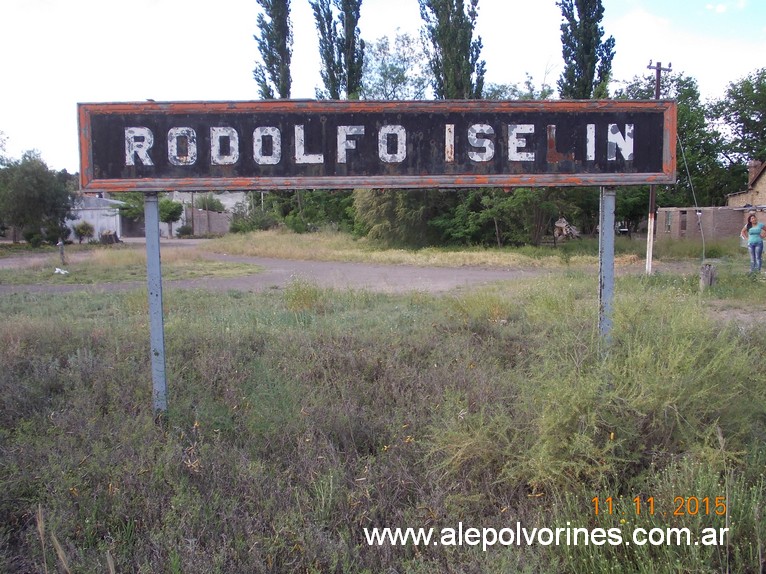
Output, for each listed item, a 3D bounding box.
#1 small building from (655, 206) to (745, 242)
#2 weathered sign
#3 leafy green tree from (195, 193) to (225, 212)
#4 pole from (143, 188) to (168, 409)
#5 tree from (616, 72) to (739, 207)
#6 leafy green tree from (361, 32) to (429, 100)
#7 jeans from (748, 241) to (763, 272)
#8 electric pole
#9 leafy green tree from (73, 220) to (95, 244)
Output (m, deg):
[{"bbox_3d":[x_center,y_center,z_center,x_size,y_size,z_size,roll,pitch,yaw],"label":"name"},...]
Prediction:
[{"bbox_3d":[16.772,-3.131,44.448,2.900,2.200,4.000,4,6,42],"label":"small building"},{"bbox_3d":[-0.044,-1.135,6.720,4.740,0.700,0.110,-1,5,-2],"label":"weathered sign"},{"bbox_3d":[-16.512,-6.995,80.000,2.900,4.200,2.800,-1,5,0],"label":"leafy green tree"},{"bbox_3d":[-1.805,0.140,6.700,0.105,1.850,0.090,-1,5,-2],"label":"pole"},{"bbox_3d":[17.517,-7.643,50.000,6.800,10.000,6.500,-1,5,0],"label":"tree"},{"bbox_3d":[0.848,-11.100,62.000,6.200,14.300,6.200,-1,5,0],"label":"leafy green tree"},{"bbox_3d":[10.502,-0.860,23.700,0.400,0.880,0.260,1,5,17],"label":"jeans"},{"bbox_3d":[7.665,-3.341,23.600,0.660,5.900,0.220,0,5,-18],"label":"electric pole"},{"bbox_3d":[-19.596,-3.566,55.000,1.450,1.550,1.400,-1,5,0],"label":"leafy green tree"}]

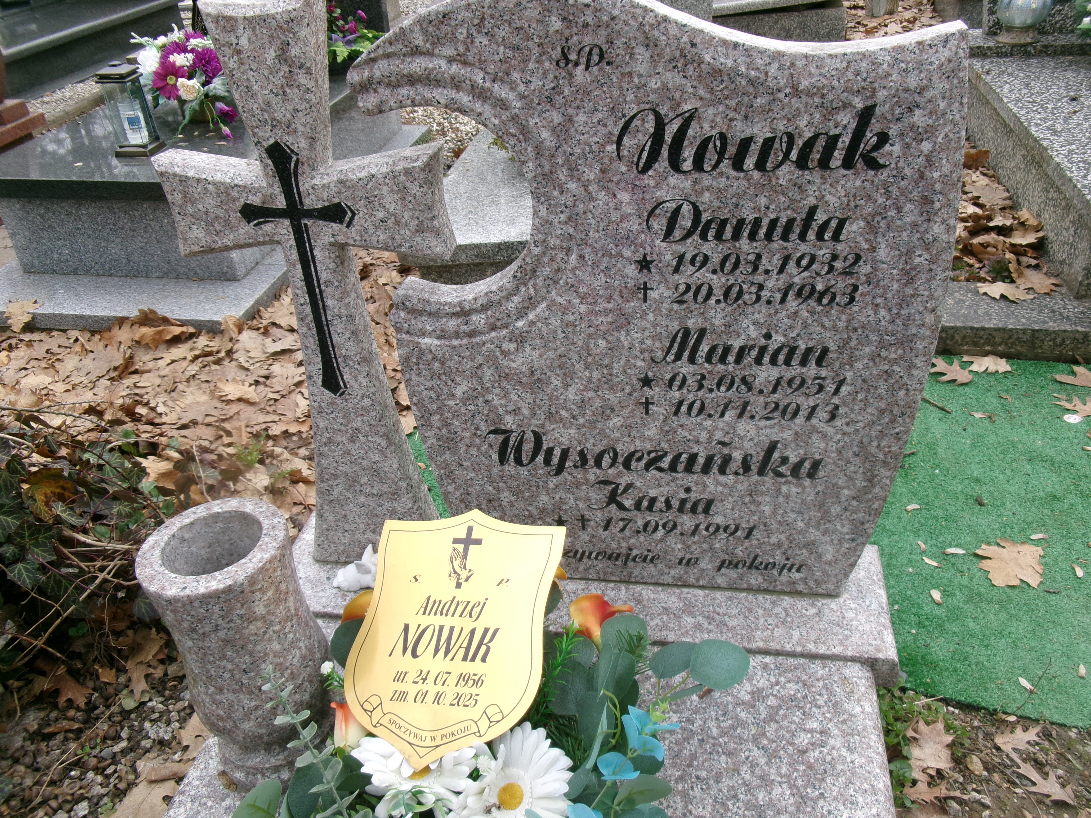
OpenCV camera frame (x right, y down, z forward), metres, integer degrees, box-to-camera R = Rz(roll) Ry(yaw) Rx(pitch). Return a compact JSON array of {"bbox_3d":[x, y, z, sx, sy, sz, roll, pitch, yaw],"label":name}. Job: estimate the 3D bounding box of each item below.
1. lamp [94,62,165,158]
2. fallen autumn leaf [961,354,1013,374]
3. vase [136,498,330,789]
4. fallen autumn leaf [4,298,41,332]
[{"bbox_3d":[-1.317,-0.949,2.783,0.117,0.276,0.108,3,34,11],"label":"lamp"},{"bbox_3d":[1.109,-0.114,2.223,0.109,0.025,0.081,3,34,10],"label":"fallen autumn leaf"},{"bbox_3d":[-0.342,0.283,1.028,0.156,0.331,0.156,1,33,11],"label":"vase"},{"bbox_3d":[-1.641,-0.290,2.768,0.114,0.030,0.106,3,77,11],"label":"fallen autumn leaf"}]

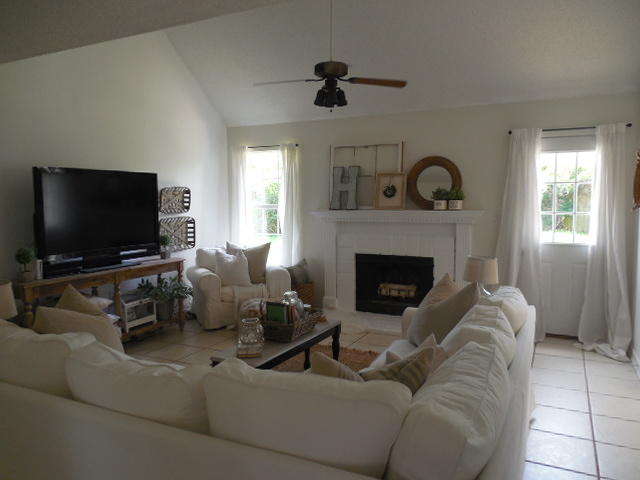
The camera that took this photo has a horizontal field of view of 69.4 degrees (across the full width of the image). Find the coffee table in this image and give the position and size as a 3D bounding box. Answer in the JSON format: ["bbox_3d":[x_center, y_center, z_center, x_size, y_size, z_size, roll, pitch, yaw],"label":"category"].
[{"bbox_3d":[-0.275,0.946,3.411,0.400,0.460,1.170,2,6,28],"label":"coffee table"}]

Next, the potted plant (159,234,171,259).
[{"bbox_3d":[-1.812,0.079,5.363,0.130,0.290,0.130,2,6,28],"label":"potted plant"}]

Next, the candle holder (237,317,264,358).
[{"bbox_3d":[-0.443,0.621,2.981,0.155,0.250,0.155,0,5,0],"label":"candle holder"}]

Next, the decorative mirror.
[{"bbox_3d":[1.293,-0.645,5.236,0.600,0.600,0.050,2,-2,28],"label":"decorative mirror"}]

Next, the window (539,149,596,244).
[{"bbox_3d":[2.504,-0.424,4.722,0.560,0.960,0.060,2,6,28],"label":"window"}]

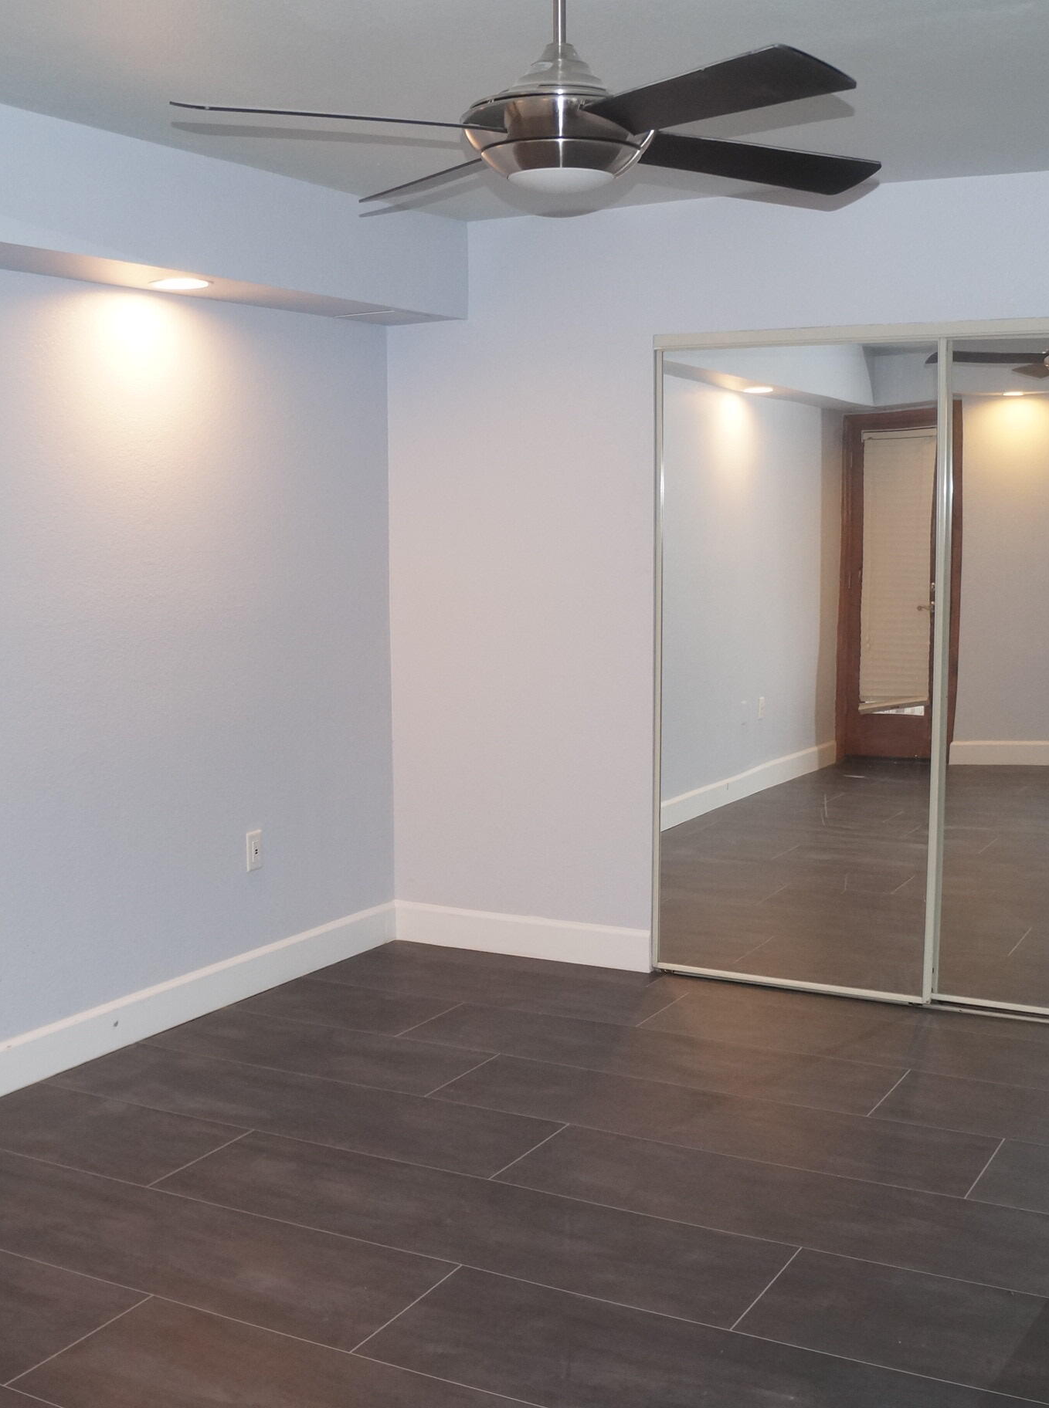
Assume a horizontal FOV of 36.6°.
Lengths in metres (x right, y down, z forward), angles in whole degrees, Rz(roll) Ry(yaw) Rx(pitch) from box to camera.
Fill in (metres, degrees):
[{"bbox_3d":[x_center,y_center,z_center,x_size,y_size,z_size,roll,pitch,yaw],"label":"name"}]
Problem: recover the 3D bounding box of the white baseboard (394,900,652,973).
[{"bbox_3d":[-0.018,0.789,5.413,0.991,0.146,0.018,3,8,29],"label":"white baseboard"}]

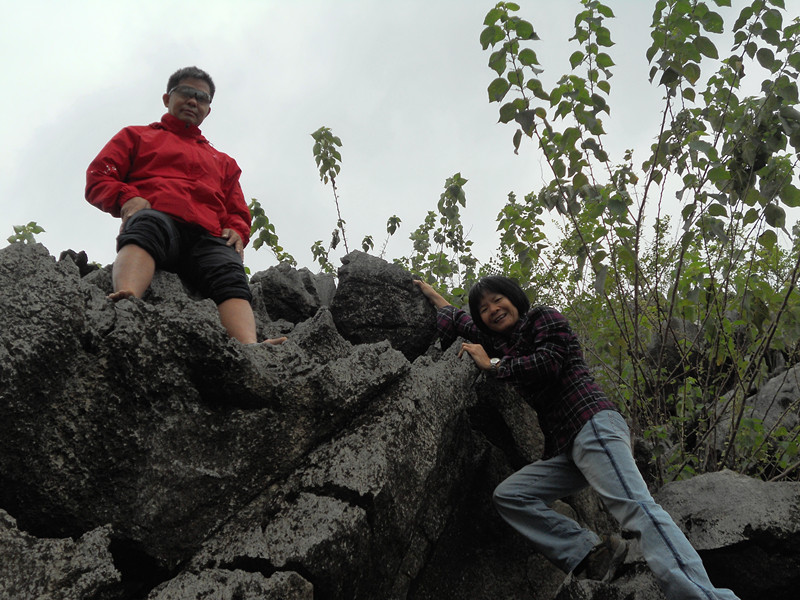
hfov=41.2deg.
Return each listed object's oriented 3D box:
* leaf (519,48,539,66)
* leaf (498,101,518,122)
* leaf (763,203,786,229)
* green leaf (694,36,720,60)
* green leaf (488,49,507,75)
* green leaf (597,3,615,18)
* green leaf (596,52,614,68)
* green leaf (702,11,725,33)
[{"bbox_3d":[0.580,-1.095,4.800,0.093,0.084,0.045,0,-25,0],"label":"leaf"},{"bbox_3d":[0.490,-0.847,4.800,0.093,0.093,0.045,0,-25,0],"label":"leaf"},{"bbox_3d":[1.589,-0.358,4.500,0.096,0.113,0.045,0,-25,0],"label":"leaf"},{"bbox_3d":[1.442,-1.188,5.000,0.141,0.030,0.085,36,-66,2],"label":"green leaf"},{"bbox_3d":[0.459,-1.122,5.000,0.085,0.131,0.030,18,19,-1],"label":"green leaf"},{"bbox_3d":[0.986,-1.389,5.100,0.099,0.058,0.030,30,23,-1],"label":"green leaf"},{"bbox_3d":[0.986,-1.149,5.100,0.099,0.072,0.030,35,21,-2],"label":"green leaf"},{"bbox_3d":[1.474,-1.310,5.000,0.126,0.030,0.094,38,-65,0],"label":"green leaf"}]

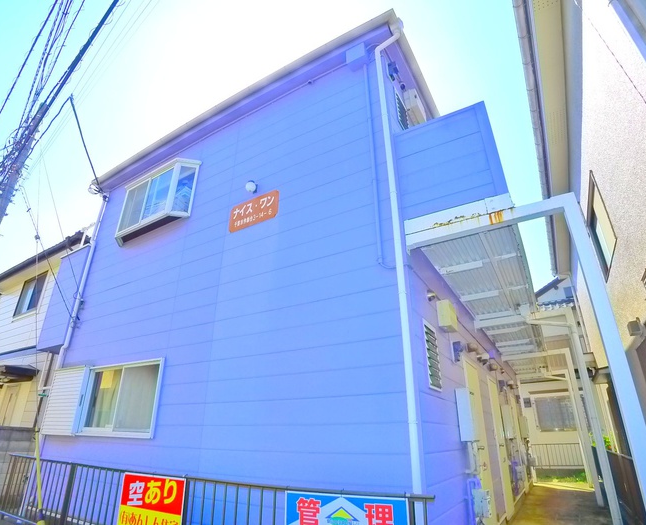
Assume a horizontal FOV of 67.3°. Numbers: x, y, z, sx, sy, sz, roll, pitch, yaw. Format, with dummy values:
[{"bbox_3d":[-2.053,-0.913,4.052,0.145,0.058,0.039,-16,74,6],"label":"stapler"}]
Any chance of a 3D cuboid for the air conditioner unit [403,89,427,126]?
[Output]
[{"bbox_3d":[1.207,-1.821,5.949,0.200,0.340,0.580,-14,-30,27],"label":"air conditioner unit"}]

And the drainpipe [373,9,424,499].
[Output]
[{"bbox_3d":[0.768,-0.495,4.606,0.280,5.100,0.140,-14,-30,27],"label":"drainpipe"}]

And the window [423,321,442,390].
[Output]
[{"bbox_3d":[1.001,0.860,4.439,0.070,0.600,0.370,-14,-30,27],"label":"window"}]

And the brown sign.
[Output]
[{"bbox_3d":[-0.810,-0.606,5.762,0.730,0.360,0.030,-14,-30,27],"label":"brown sign"}]

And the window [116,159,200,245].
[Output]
[{"bbox_3d":[-2.208,-0.847,6.569,1.060,0.940,0.340,-14,-30,27],"label":"window"}]

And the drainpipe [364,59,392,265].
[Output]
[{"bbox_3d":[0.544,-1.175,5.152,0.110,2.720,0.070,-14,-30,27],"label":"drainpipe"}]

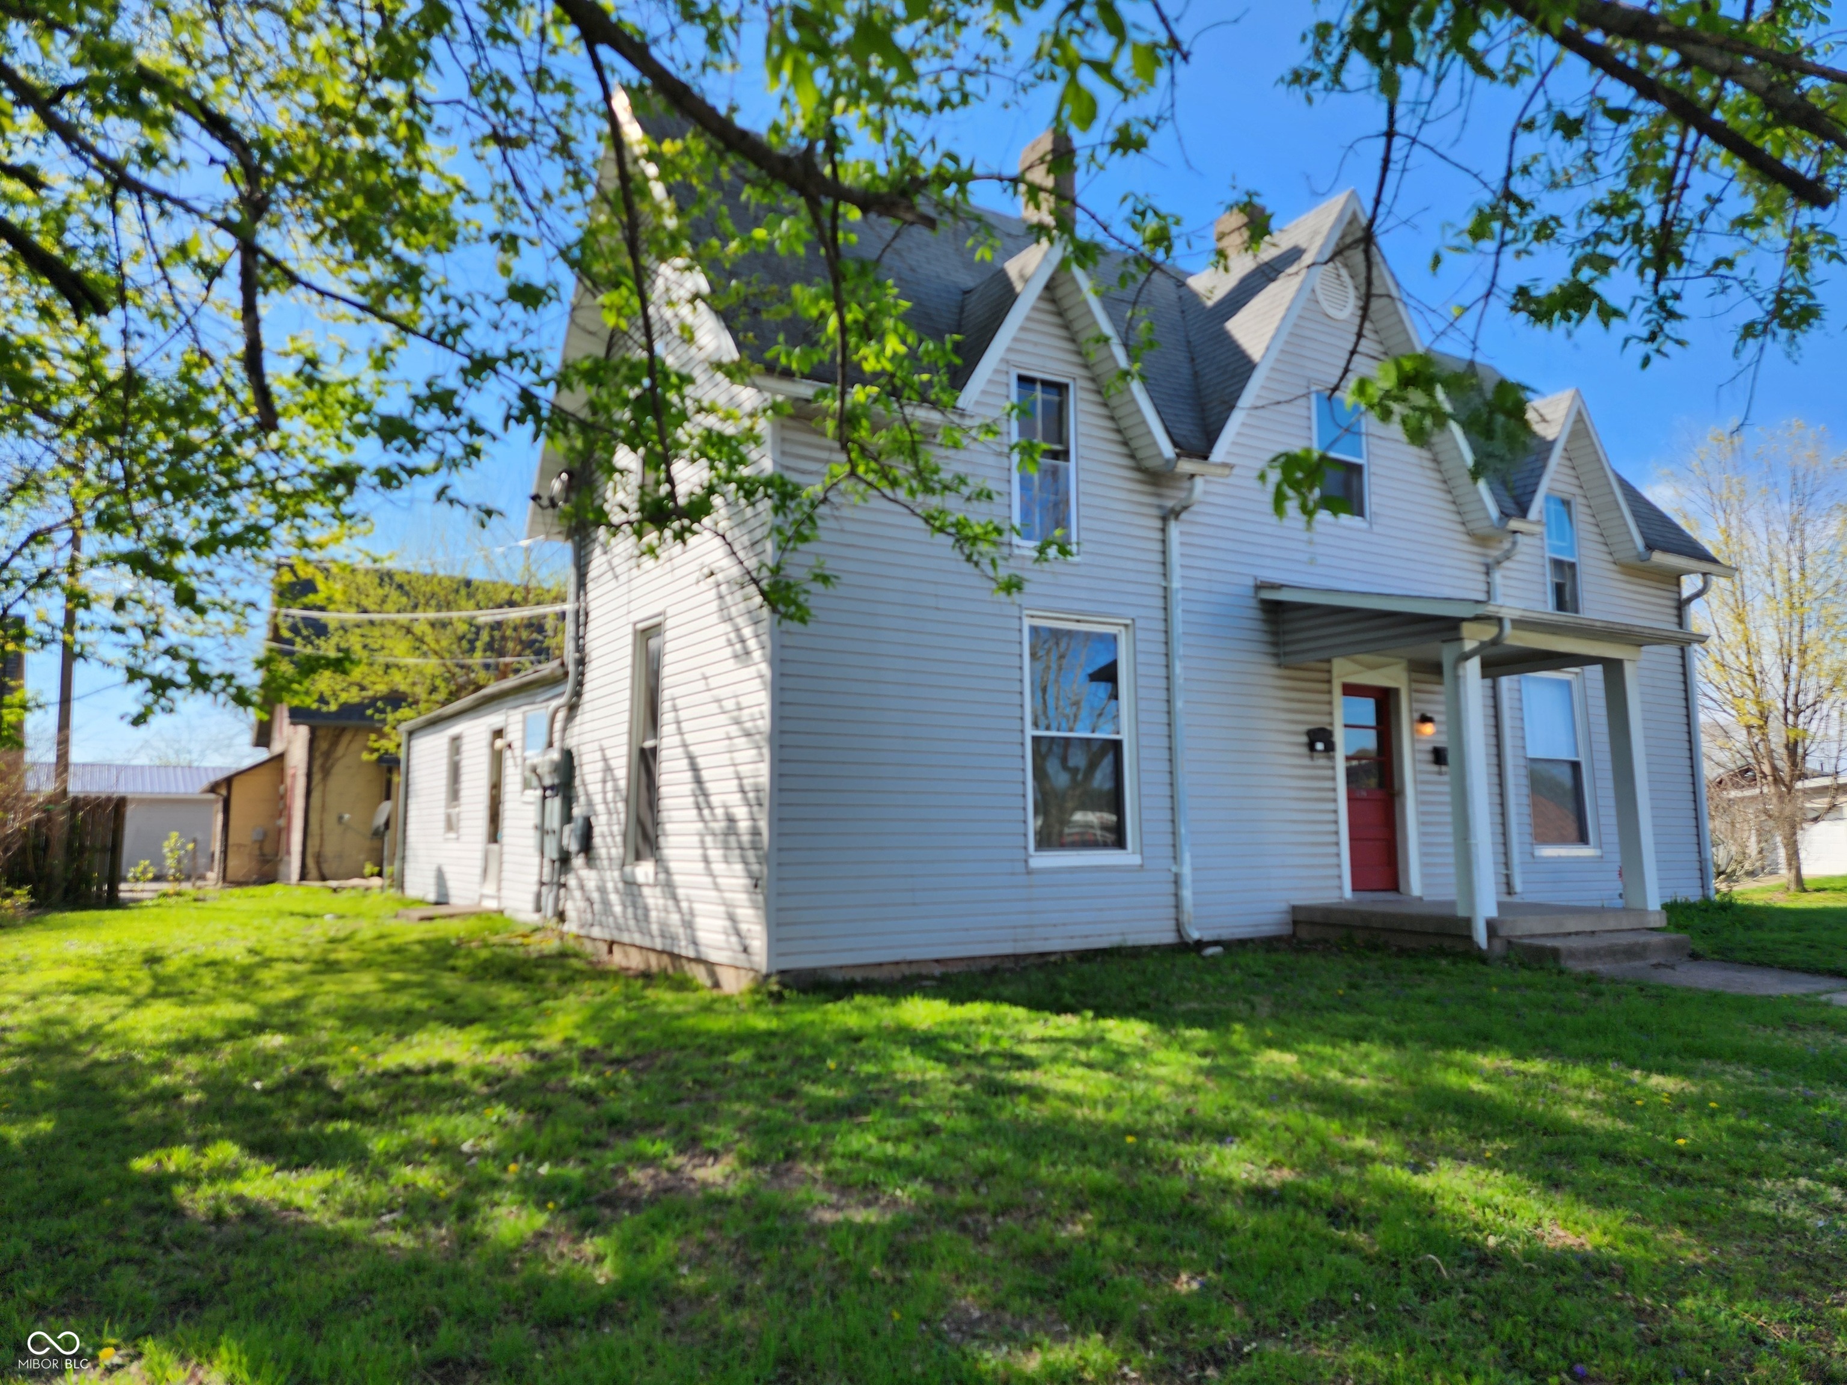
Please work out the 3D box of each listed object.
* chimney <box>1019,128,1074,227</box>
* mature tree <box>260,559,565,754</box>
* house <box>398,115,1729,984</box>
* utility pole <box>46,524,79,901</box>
[{"bbox_3d":[1.404,-5.638,13.842,0.304,1.183,0.625,4,-8,-32],"label":"chimney"},{"bbox_3d":[-9.581,0.495,24.010,5.800,6.600,5.800,4,-8,-32],"label":"mature tree"},{"bbox_3d":[1.168,-0.999,17.207,13.664,7.960,16.224,4,-8,-32],"label":"house"},{"bbox_3d":[-14.529,-0.300,20.888,0.240,7.600,0.240,4,-8,-32],"label":"utility pole"}]

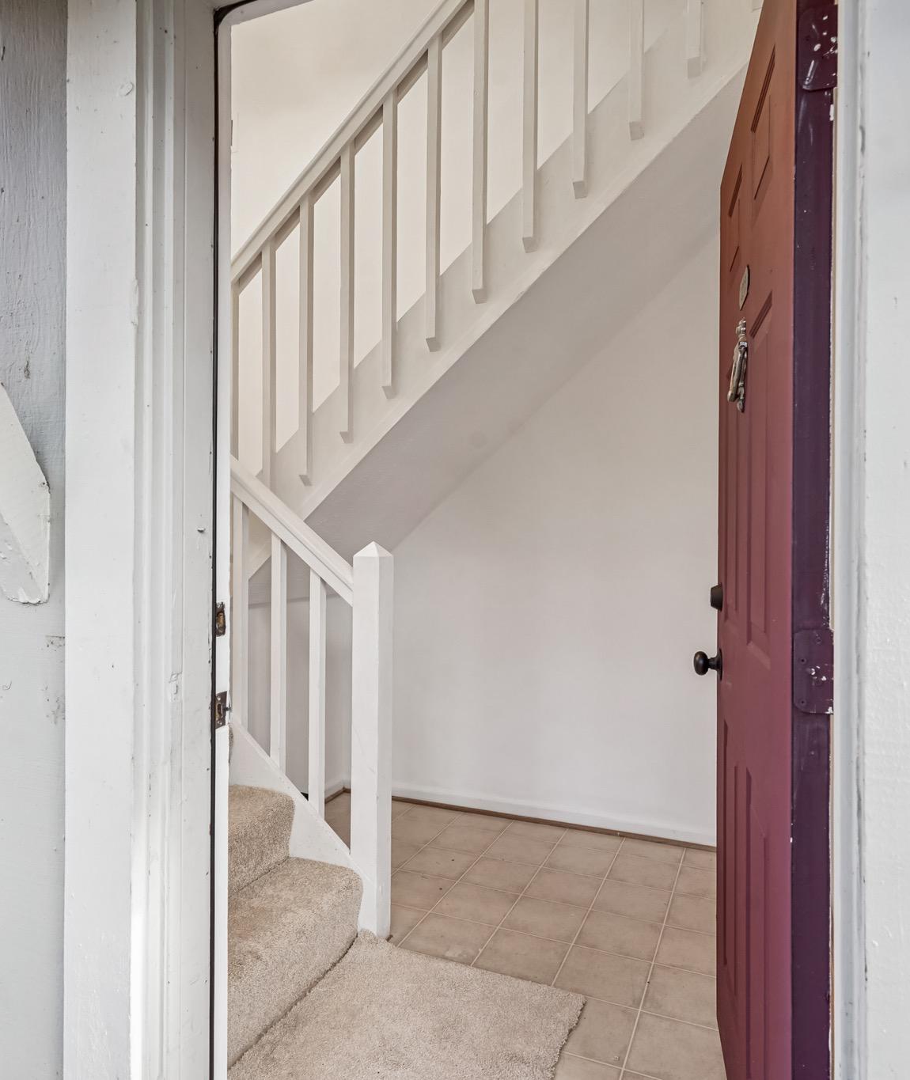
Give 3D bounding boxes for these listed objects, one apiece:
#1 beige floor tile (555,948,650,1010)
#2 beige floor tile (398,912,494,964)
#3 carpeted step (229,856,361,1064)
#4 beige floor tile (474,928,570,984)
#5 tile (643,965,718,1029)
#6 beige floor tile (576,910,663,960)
[{"bbox_3d":[0.411,1.206,1.985,0.227,0.010,0.221,0,0,24],"label":"beige floor tile"},{"bbox_3d":[-0.018,1.206,2.173,0.227,0.010,0.221,0,0,24],"label":"beige floor tile"},{"bbox_3d":[-0.581,1.101,1.840,0.270,0.195,0.870,0,0,24],"label":"carpeted step"},{"bbox_3d":[0.197,1.206,2.079,0.227,0.010,0.221,0,0,24],"label":"beige floor tile"},{"bbox_3d":[0.626,1.206,1.891,0.227,0.010,0.221,0,0,24],"label":"tile"},{"bbox_3d":[0.502,1.207,2.192,0.227,0.010,0.221,0,0,24],"label":"beige floor tile"}]

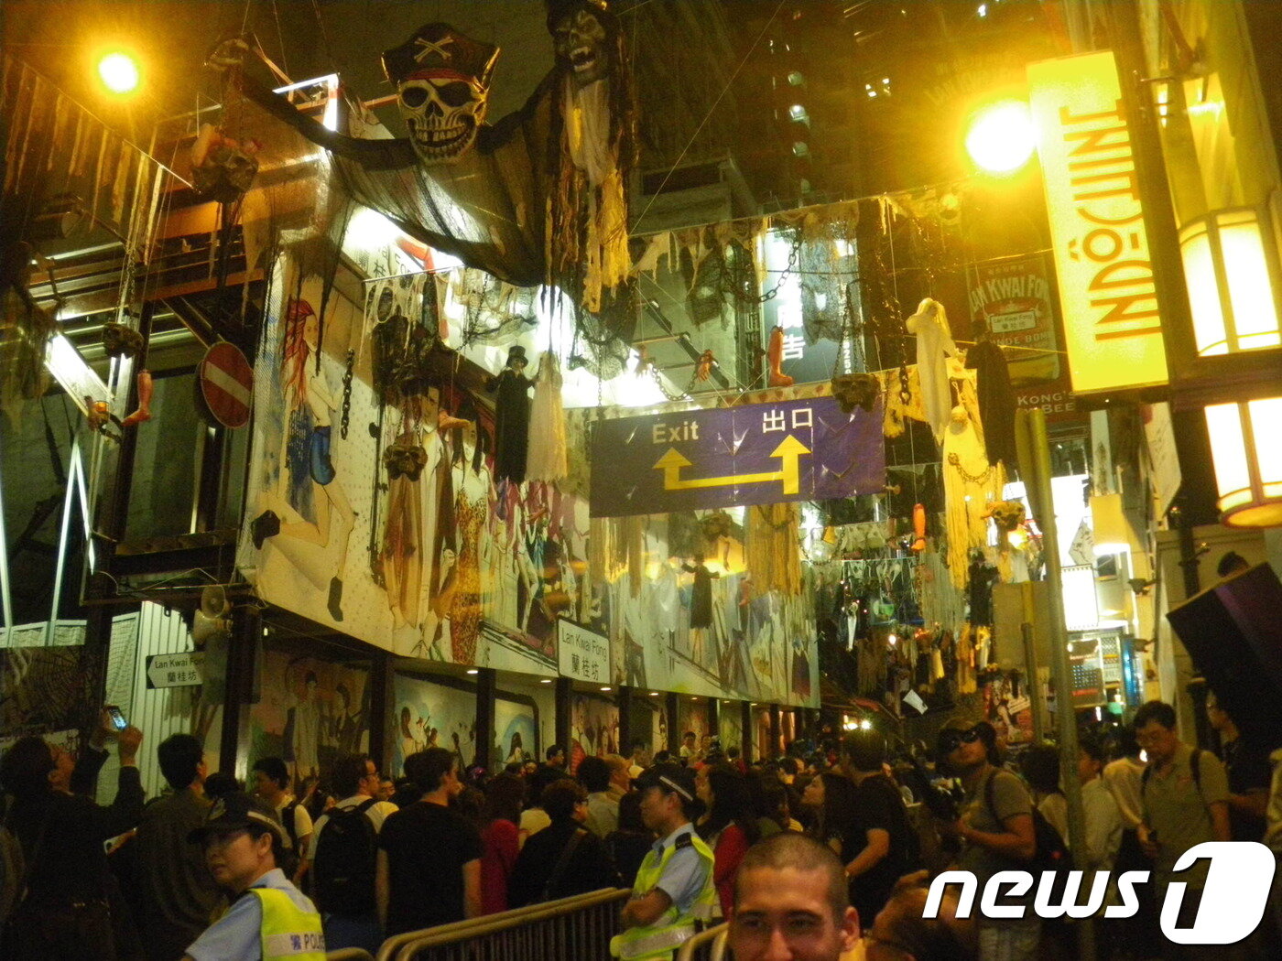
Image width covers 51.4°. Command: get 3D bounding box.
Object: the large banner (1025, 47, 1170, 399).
[{"bbox_3d":[2.578,-1.497,7.600,0.550,2.070,0.200,-6,-19,13],"label":"large banner"}]

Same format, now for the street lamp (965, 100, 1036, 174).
[{"bbox_3d":[2.963,-2.831,11.000,0.500,0.420,0.500,-6,-19,13],"label":"street lamp"}]

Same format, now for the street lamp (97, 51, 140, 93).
[{"bbox_3d":[-5.099,-3.967,13.000,0.330,0.290,0.330,-6,-19,13],"label":"street lamp"}]

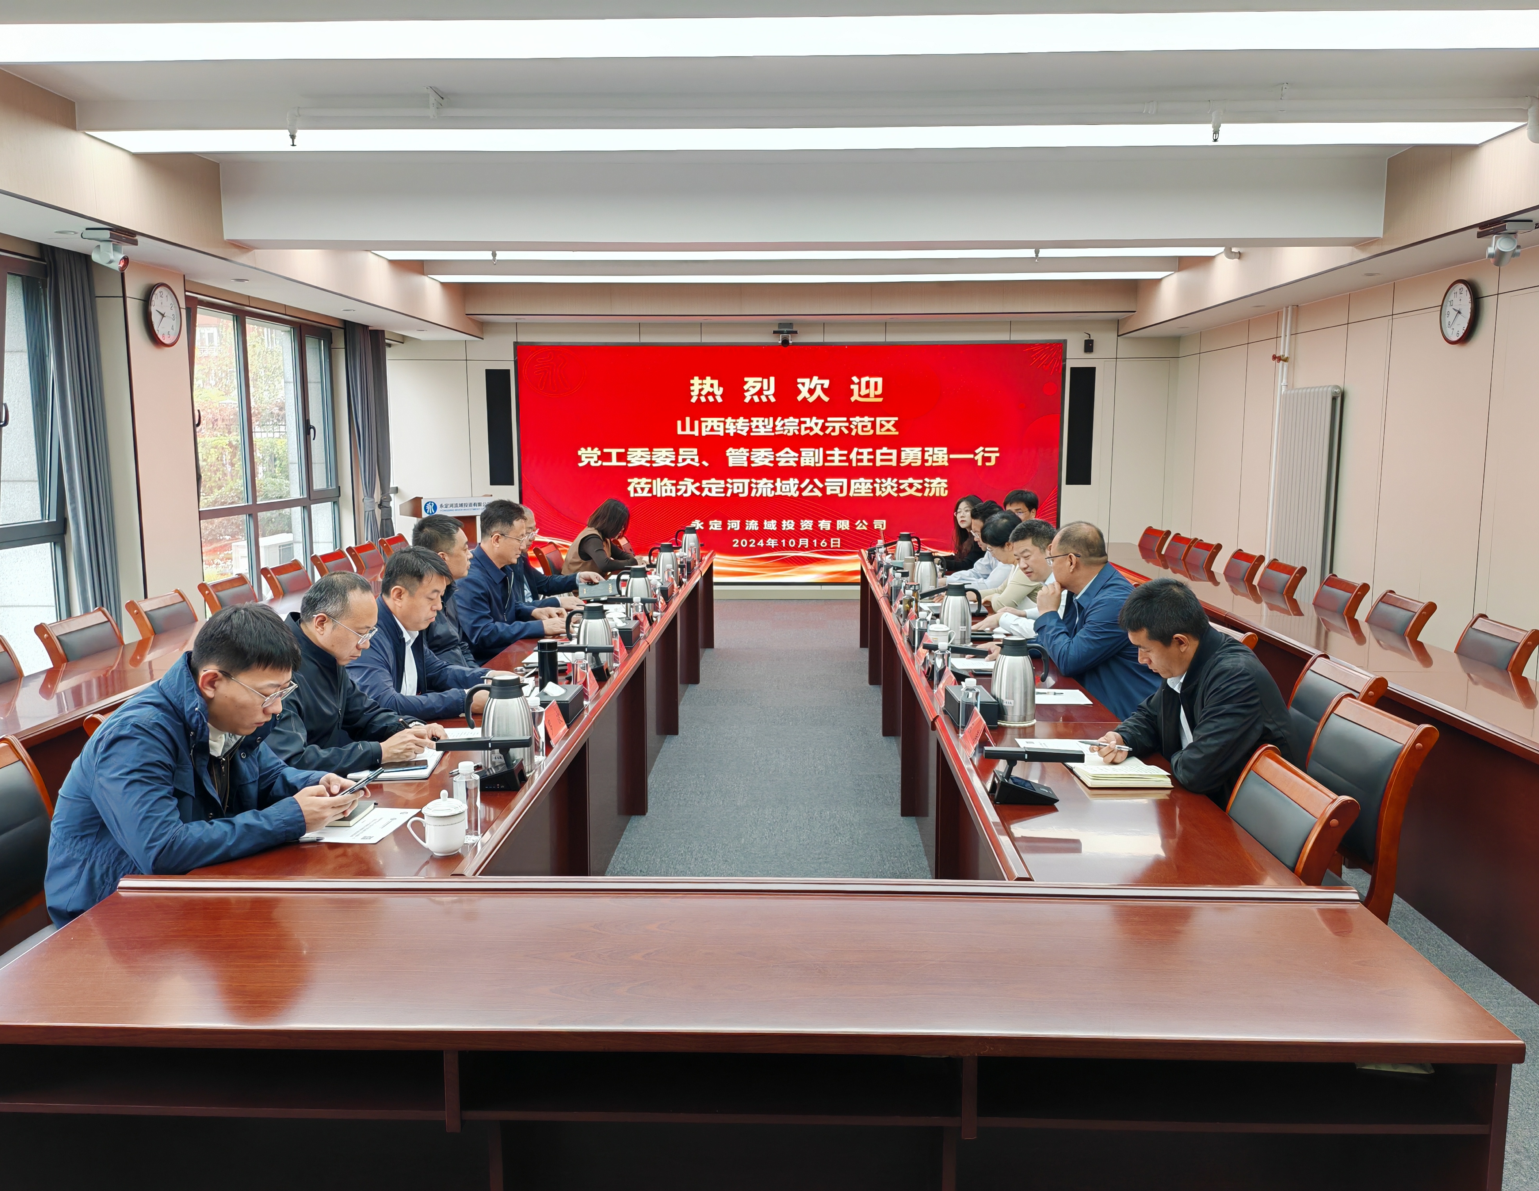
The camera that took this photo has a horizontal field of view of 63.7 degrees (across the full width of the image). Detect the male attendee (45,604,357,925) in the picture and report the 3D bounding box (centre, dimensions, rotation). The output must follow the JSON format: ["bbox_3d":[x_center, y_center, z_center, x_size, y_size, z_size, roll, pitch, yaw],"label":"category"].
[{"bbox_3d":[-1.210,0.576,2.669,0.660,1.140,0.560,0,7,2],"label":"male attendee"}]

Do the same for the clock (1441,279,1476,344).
[{"bbox_3d":[3.701,-1.531,6.693,0.050,0.350,0.350,0,7,2],"label":"clock"}]

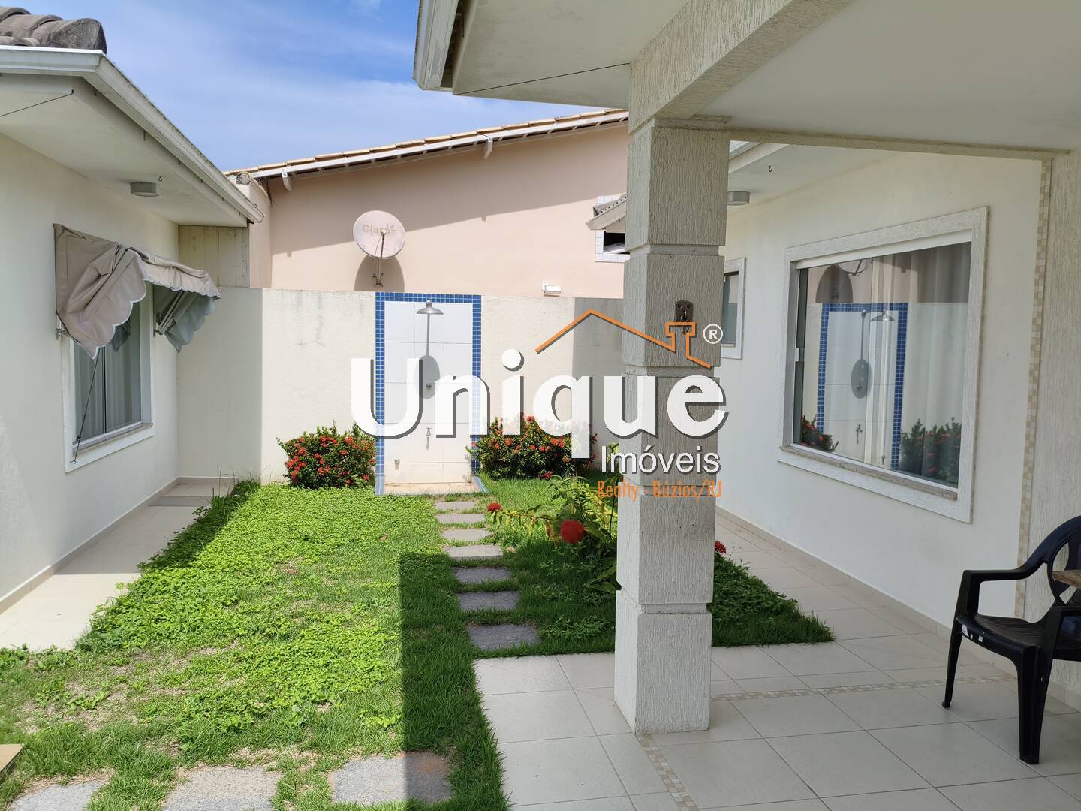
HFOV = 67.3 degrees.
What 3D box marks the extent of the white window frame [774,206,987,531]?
[{"bbox_3d":[2.101,-0.290,5.224,0.120,1.627,2.153,0,5,-10],"label":"white window frame"}]

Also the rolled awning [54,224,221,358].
[{"bbox_3d":[-3.148,-0.855,6.599,0.593,0.900,2.262,0,5,-10],"label":"rolled awning"}]

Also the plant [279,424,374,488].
[{"bbox_3d":[-2.161,0.510,8.246,0.944,0.704,0.720,0,5,-10],"label":"plant"}]

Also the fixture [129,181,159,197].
[{"bbox_3d":[-3.058,-1.668,6.278,0.193,0.077,0.193,0,5,-10],"label":"fixture"}]

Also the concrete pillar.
[{"bbox_3d":[0.525,0.111,3.347,0.312,2.416,0.307,0,5,-10],"label":"concrete pillar"}]

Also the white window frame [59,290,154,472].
[{"bbox_3d":[-3.478,-0.441,6.577,0.120,1.630,2.161,0,5,-10],"label":"white window frame"}]

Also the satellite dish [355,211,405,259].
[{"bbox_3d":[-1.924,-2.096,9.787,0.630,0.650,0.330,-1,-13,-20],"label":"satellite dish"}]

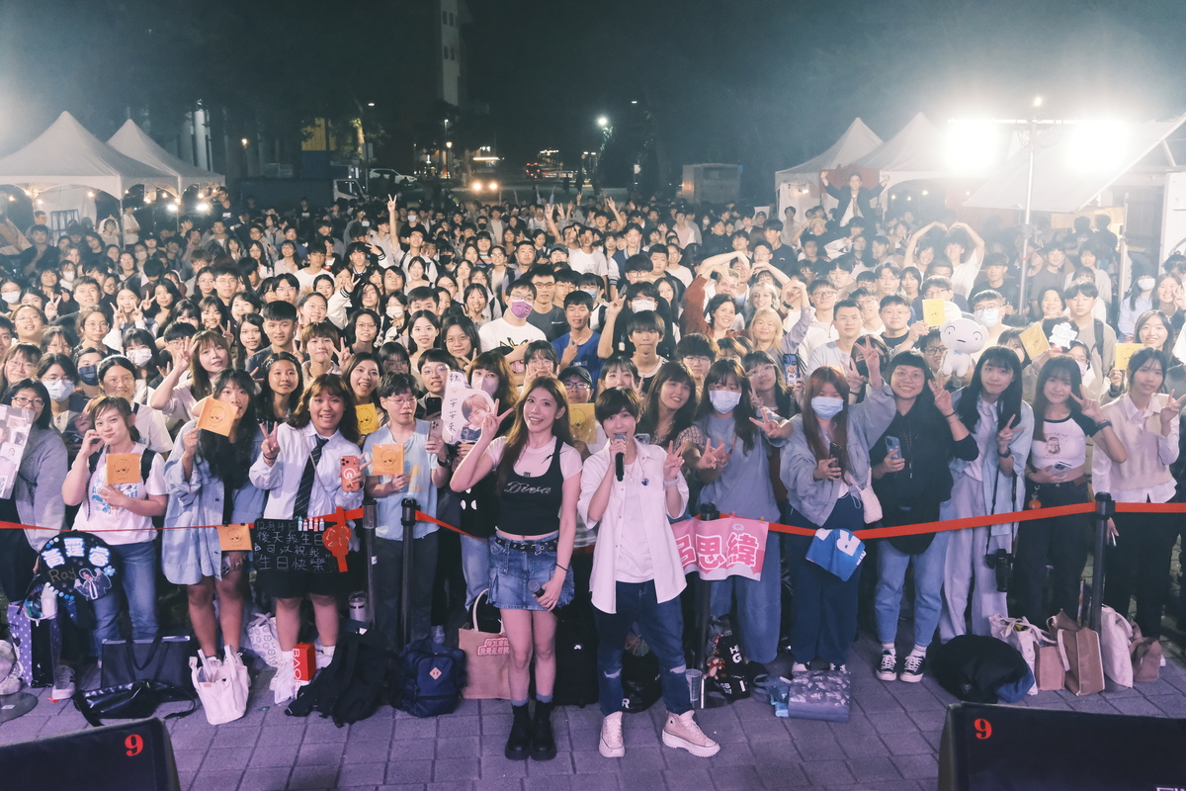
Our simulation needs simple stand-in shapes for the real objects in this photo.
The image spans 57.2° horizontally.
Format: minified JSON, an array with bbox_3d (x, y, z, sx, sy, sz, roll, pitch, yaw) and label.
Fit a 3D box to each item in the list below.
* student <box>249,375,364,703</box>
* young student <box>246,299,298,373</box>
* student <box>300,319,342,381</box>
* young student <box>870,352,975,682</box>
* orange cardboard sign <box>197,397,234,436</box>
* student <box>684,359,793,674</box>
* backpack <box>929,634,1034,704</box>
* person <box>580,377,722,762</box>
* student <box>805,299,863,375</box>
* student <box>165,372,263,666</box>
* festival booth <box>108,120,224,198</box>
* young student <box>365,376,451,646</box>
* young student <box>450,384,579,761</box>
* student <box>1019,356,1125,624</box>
[{"bbox_3d":[-1.387,0.670,5.290,0.520,1.575,0.400,-2,12,-9],"label":"student"},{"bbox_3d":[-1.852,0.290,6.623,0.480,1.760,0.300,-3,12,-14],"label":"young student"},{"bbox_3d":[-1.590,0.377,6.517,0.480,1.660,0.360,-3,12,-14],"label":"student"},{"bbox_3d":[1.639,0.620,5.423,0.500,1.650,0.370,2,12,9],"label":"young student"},{"bbox_3d":[-1.762,0.102,5.100,0.155,0.155,0.012,18,-7,-13],"label":"orange cardboard sign"},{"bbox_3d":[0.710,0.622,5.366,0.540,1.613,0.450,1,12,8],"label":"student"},{"bbox_3d":[1.935,1.313,5.407,0.460,0.280,0.380,2,12,10],"label":"backpack"},{"bbox_3d":[0.234,0.764,4.735,0.620,1.630,0.460,0,12,0],"label":"person"},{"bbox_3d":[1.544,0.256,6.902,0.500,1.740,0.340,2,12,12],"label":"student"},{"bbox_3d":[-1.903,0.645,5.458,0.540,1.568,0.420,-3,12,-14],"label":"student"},{"bbox_3d":[-9.515,-4.005,22.673,3.000,3.408,3.000,-1,12,-4],"label":"festival booth"},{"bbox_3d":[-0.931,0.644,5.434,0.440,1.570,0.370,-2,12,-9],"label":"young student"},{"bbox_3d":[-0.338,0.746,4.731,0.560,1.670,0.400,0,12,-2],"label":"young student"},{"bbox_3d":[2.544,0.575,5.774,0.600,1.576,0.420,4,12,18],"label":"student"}]

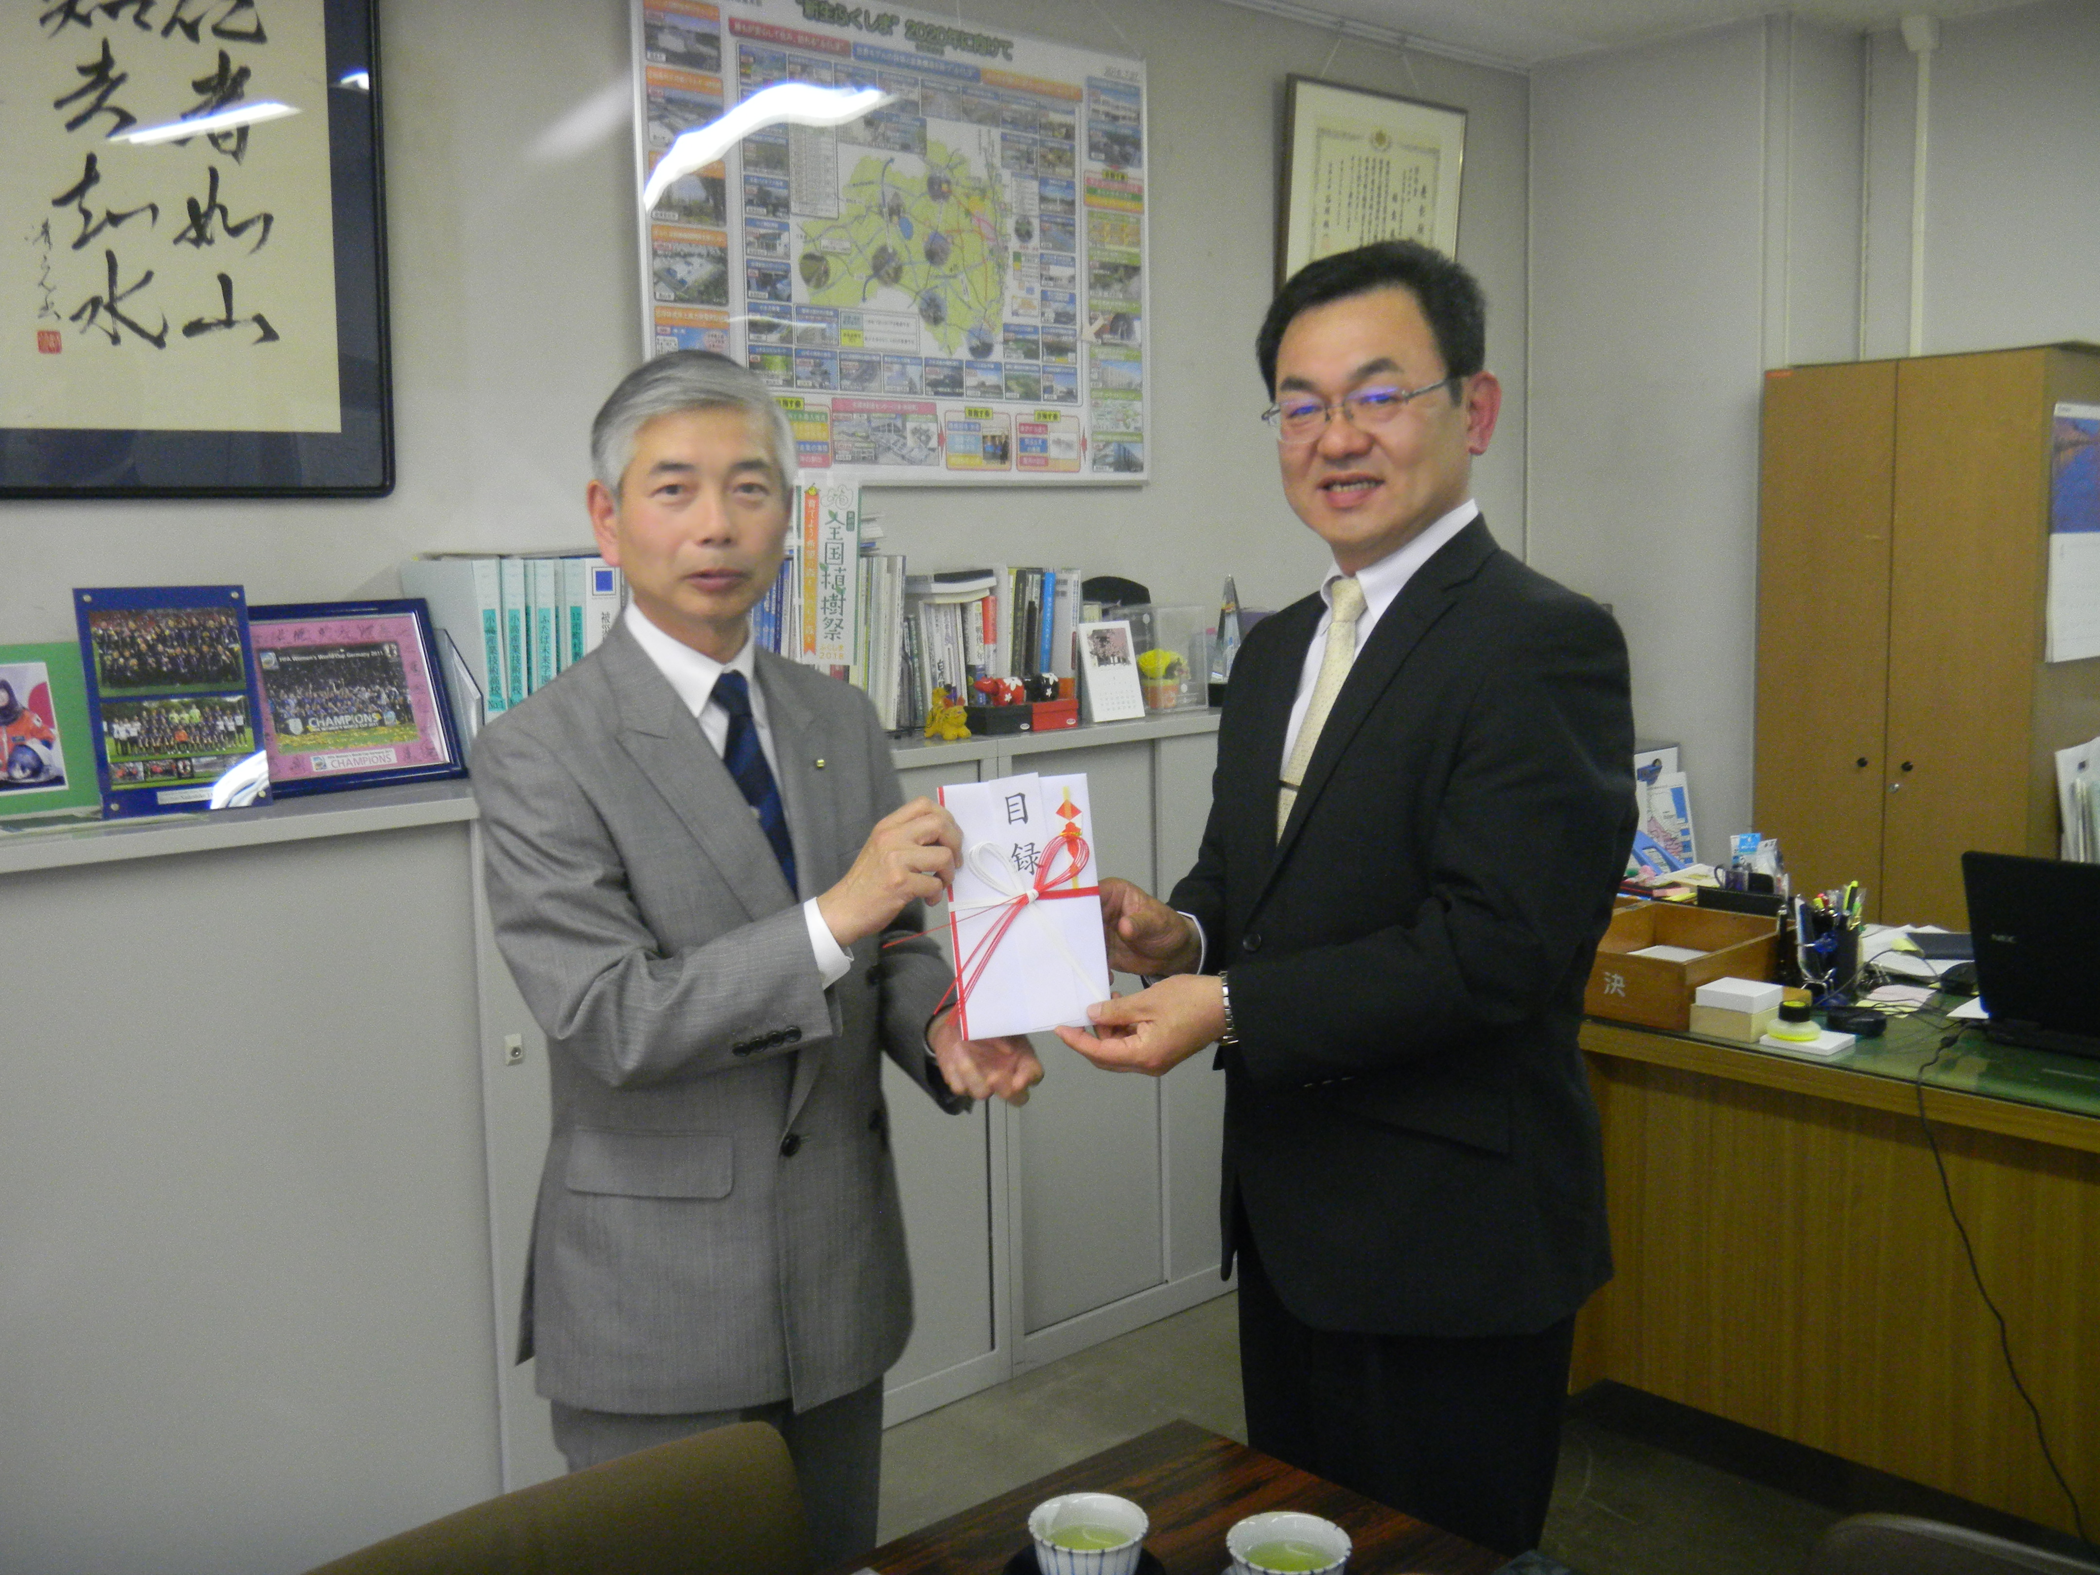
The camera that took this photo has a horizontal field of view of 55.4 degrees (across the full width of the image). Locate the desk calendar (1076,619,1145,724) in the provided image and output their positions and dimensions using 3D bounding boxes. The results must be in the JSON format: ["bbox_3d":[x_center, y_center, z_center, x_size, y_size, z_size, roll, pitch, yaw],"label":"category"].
[{"bbox_3d":[0.099,-0.209,3.594,0.121,0.173,0.075,-7,9,-40],"label":"desk calendar"}]

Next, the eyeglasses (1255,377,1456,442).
[{"bbox_3d":[0.264,-0.308,1.660,0.140,0.040,0.138,-9,5,32],"label":"eyeglasses"}]

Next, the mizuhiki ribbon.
[{"bbox_3d":[-0.020,0.108,1.480,0.118,0.140,0.022,-6,1,0],"label":"mizuhiki ribbon"}]

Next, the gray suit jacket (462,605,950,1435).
[{"bbox_3d":[-0.262,0.208,1.750,0.460,0.700,0.380,-7,9,-42],"label":"gray suit jacket"}]

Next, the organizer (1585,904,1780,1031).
[{"bbox_3d":[0.952,0.270,3.101,0.283,0.097,0.410,6,10,44],"label":"organizer"}]

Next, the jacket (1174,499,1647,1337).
[{"bbox_3d":[0.275,0.124,1.721,0.390,0.707,0.470,-5,8,-30],"label":"jacket"}]

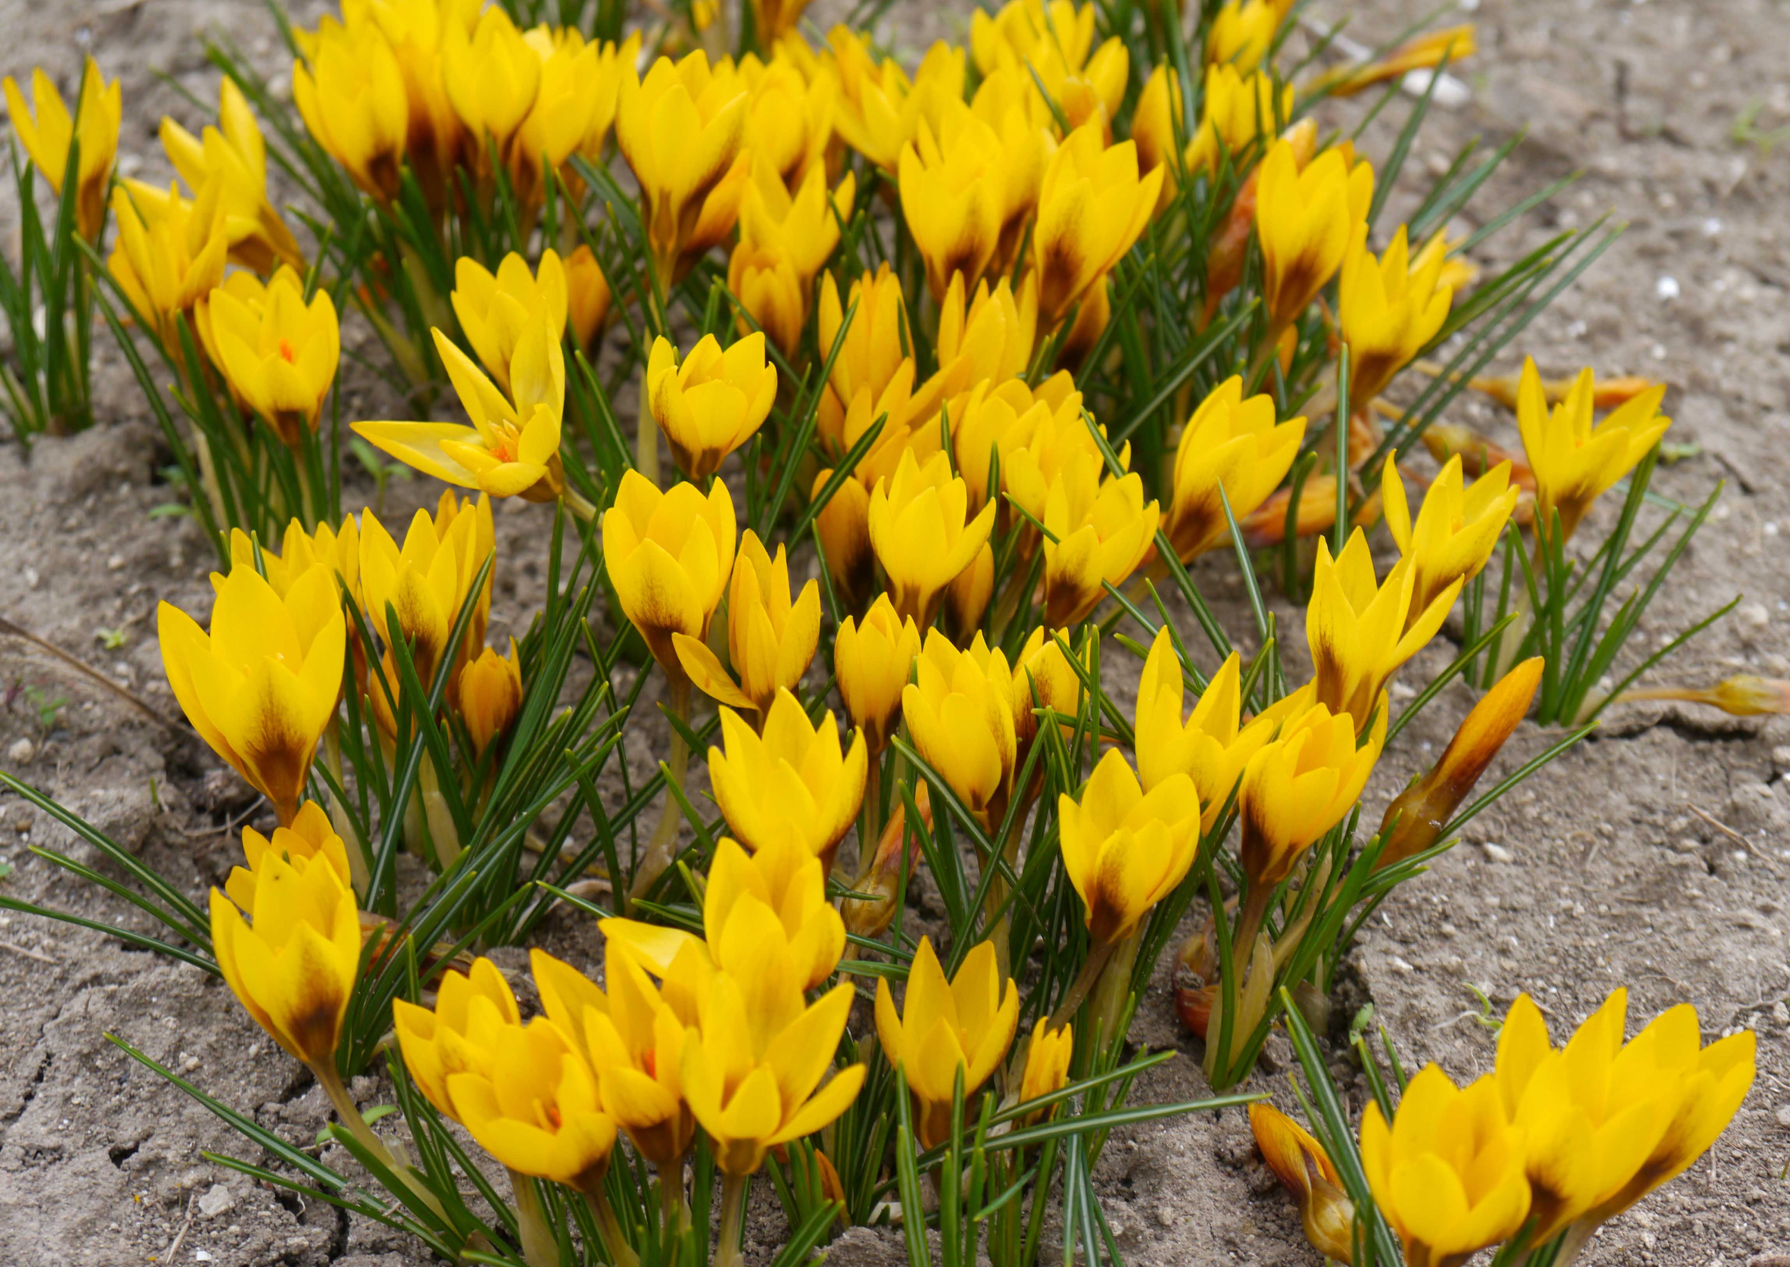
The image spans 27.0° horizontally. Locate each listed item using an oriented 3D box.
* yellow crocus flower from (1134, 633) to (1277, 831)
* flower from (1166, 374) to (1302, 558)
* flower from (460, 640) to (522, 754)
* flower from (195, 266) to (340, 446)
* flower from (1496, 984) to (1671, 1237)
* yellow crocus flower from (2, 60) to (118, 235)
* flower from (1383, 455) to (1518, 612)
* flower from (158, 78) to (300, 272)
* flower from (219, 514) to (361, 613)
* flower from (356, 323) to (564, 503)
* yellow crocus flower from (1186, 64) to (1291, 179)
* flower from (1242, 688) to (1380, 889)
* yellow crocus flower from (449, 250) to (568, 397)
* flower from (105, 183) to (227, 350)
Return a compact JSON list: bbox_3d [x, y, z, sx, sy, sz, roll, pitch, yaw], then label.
[{"bbox_3d":[0.070,0.026,0.843,0.032,0.048,0.032,2,38,-2],"label":"yellow crocus flower"},{"bbox_3d":[0.081,-0.038,0.945,0.030,0.045,0.030,27,35,0],"label":"flower"},{"bbox_3d":[-0.078,0.013,0.720,0.012,0.027,0.012,0,36,0],"label":"flower"},{"bbox_3d":[-0.138,-0.058,0.818,0.030,0.042,0.028,-7,45,5],"label":"flower"},{"bbox_3d":[0.116,0.084,0.628,0.029,0.044,0.029,8,32,-5],"label":"flower"},{"bbox_3d":[-0.228,-0.130,1.018,0.032,0.051,0.032,0,38,0],"label":"yellow crocus flower"},{"bbox_3d":[0.106,-0.016,0.740,0.024,0.037,0.022,15,35,-10],"label":"flower"},{"bbox_3d":[-0.179,-0.123,1.030,0.034,0.045,0.034,-25,35,0],"label":"flower"},{"bbox_3d":[-0.145,-0.003,0.905,0.034,0.041,0.034,0,38,0],"label":"flower"},{"bbox_3d":[-0.094,-0.043,0.803,0.043,0.032,0.035,-21,49,14],"label":"flower"},{"bbox_3d":[0.095,-0.137,1.026,0.029,0.034,0.029,2,38,-2],"label":"yellow crocus flower"},{"bbox_3d":[0.079,0.032,0.706,0.025,0.039,0.025,15,31,-9],"label":"flower"},{"bbox_3d":[-0.102,-0.078,0.990,0.031,0.040,0.031,3,38,0],"label":"yellow crocus flower"},{"bbox_3d":[-0.158,-0.079,0.820,0.026,0.037,0.025,-4,36,3],"label":"flower"}]

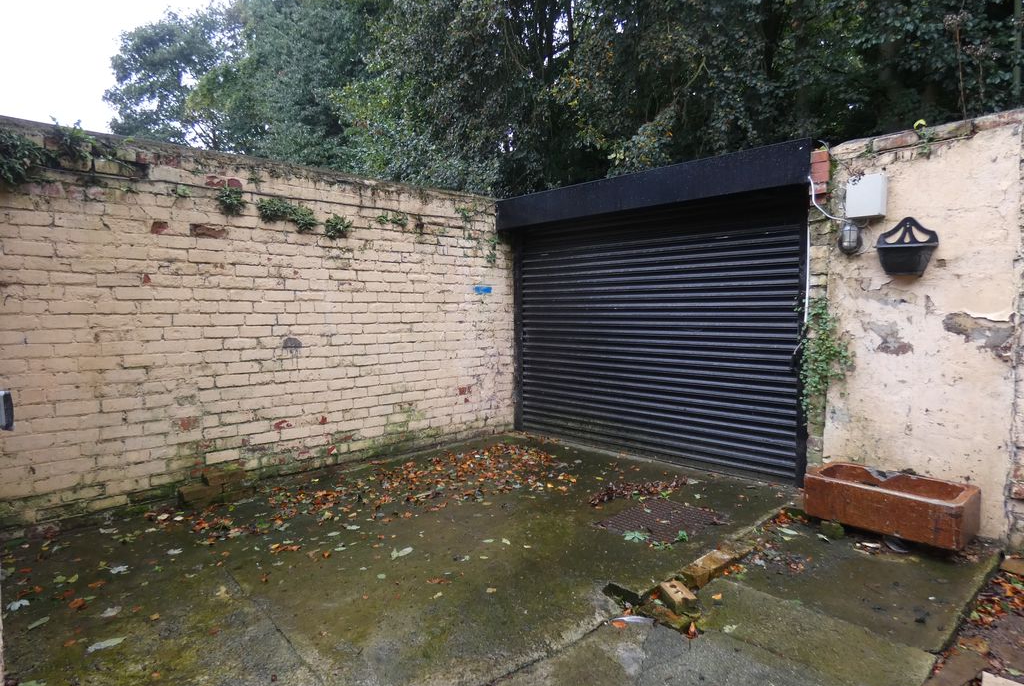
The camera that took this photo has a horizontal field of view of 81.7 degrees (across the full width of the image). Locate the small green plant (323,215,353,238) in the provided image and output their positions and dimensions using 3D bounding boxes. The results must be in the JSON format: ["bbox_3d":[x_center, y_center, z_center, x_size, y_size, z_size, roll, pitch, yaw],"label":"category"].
[{"bbox_3d":[-1.353,-0.907,4.621,0.190,0.190,0.100,-3,4,-43],"label":"small green plant"}]

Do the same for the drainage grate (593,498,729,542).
[{"bbox_3d":[0.857,1.038,3.474,0.635,0.030,0.465,-3,4,-43],"label":"drainage grate"}]

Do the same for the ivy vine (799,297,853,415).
[{"bbox_3d":[1.969,0.088,3.740,0.140,0.740,0.280,-3,4,-43],"label":"ivy vine"}]

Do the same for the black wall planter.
[{"bbox_3d":[2.203,-0.542,3.330,0.160,0.340,0.300,-3,4,-43],"label":"black wall planter"}]

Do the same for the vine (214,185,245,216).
[{"bbox_3d":[-1.932,-0.985,4.070,0.180,0.200,0.100,-3,4,-43],"label":"vine"}]

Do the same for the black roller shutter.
[{"bbox_3d":[1.032,-0.080,5.048,0.100,2.040,2.840,-3,4,-43],"label":"black roller shutter"}]

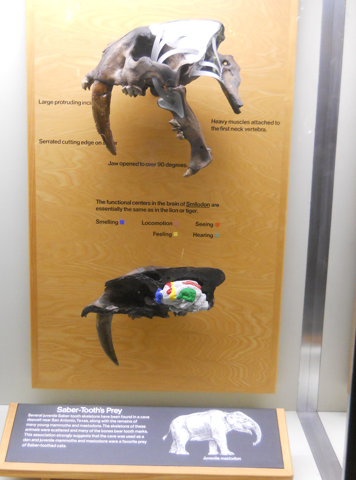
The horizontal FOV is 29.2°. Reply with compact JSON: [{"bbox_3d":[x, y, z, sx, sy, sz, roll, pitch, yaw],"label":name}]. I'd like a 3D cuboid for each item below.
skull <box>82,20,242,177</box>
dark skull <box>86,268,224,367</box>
[{"bbox_3d":[-0.032,-0.292,1.431,0.332,0.317,0.190,2,11,0],"label":"skull"},{"bbox_3d":[-0.056,0.167,1.583,0.322,0.232,0.110,2,11,0],"label":"dark skull"}]

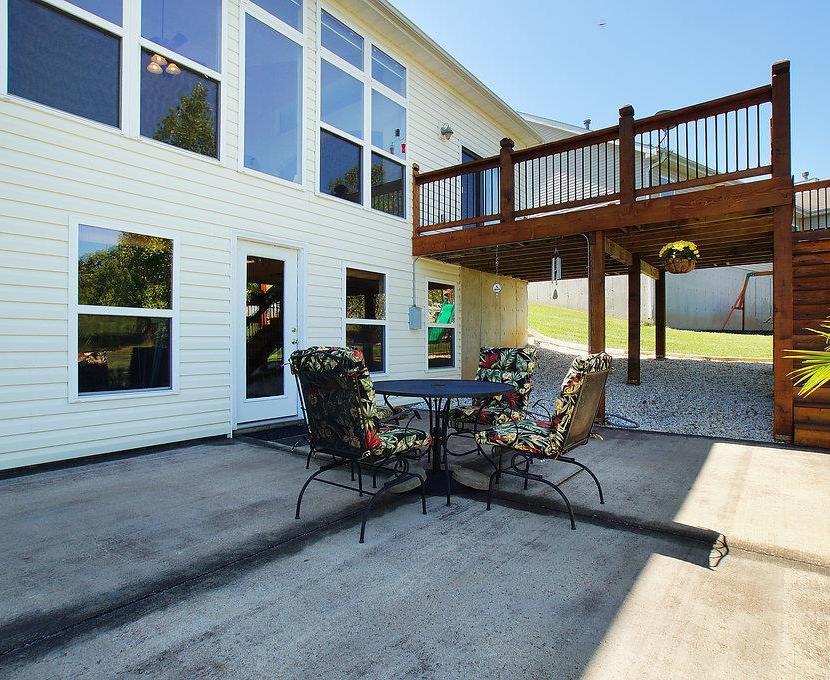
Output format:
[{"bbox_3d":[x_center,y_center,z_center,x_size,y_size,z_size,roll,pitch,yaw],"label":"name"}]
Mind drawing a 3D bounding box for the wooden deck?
[{"bbox_3d":[3.210,-0.900,7.680,4.750,3.920,4.300,0,0,37],"label":"wooden deck"}]

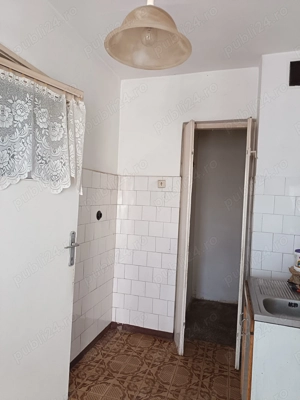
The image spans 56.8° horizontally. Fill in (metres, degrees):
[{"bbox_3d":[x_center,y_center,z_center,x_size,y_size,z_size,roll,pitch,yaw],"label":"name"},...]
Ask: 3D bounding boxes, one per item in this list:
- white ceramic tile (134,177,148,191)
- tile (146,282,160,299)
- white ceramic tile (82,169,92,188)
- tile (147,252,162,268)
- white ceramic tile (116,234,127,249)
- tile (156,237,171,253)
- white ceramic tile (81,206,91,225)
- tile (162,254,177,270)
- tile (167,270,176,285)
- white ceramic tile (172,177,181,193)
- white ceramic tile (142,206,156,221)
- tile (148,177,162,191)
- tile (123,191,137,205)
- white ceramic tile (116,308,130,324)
[{"bbox_3d":[-0.081,-0.165,2.813,0.150,0.150,0.010,2,0,16],"label":"white ceramic tile"},{"bbox_3d":[0.032,0.904,2.763,0.150,0.150,0.010,2,0,16],"label":"tile"},{"bbox_3d":[-0.517,-0.181,2.295,0.010,0.150,0.150,2,1,17],"label":"white ceramic tile"},{"bbox_3d":[0.048,0.601,2.763,0.150,0.150,0.010,2,0,16],"label":"tile"},{"bbox_3d":[-0.290,0.424,2.830,0.131,0.150,0.010,2,0,17],"label":"white ceramic tile"},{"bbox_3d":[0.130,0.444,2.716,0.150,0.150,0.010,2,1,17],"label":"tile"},{"bbox_3d":[-0.518,0.122,2.260,0.010,0.150,0.149,2,0,17],"label":"white ceramic tile"},{"bbox_3d":[0.193,0.607,2.721,0.150,0.150,0.010,2,0,16],"label":"tile"},{"bbox_3d":[0.218,0.760,2.711,0.077,0.150,0.010,2,0,16],"label":"tile"},{"bbox_3d":[0.264,-0.151,2.712,0.081,0.150,0.010,2,0,16],"label":"white ceramic tile"},{"bbox_3d":[-0.006,0.136,2.759,0.150,0.150,0.010,2,1,17],"label":"white ceramic tile"},{"bbox_3d":[0.059,-0.159,2.772,0.150,0.150,0.010,2,0,16],"label":"tile"},{"bbox_3d":[-0.209,-0.023,2.810,0.150,0.150,0.010,2,0,17],"label":"tile"},{"bbox_3d":[-0.272,1.178,2.812,0.150,0.150,0.010,2,0,17],"label":"white ceramic tile"}]

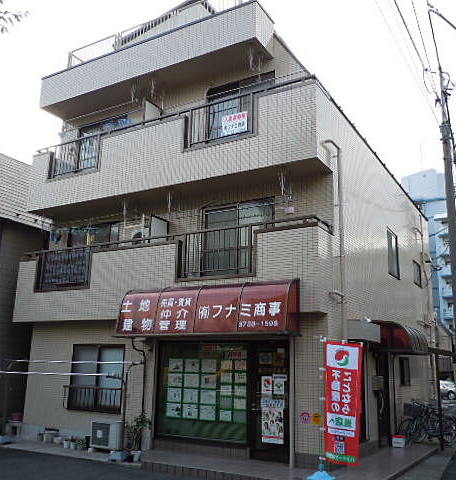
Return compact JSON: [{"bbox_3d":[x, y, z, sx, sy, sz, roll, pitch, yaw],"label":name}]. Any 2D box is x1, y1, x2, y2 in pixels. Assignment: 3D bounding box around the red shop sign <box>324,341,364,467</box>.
[{"bbox_3d":[1.788,2.493,8.017,0.570,1.800,0.040,-3,-14,16],"label":"red shop sign"}]

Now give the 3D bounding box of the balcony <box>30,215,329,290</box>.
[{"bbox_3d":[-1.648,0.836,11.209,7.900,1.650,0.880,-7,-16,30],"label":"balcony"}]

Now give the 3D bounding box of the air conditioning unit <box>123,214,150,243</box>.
[{"bbox_3d":[-1.970,-0.013,11.880,0.720,0.580,0.300,-7,-16,30],"label":"air conditioning unit"}]

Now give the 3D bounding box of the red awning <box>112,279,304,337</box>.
[{"bbox_3d":[-0.466,1.289,9.577,3.660,0.960,0.530,-7,-16,30],"label":"red awning"}]

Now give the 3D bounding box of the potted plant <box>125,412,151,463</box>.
[{"bbox_3d":[-1.742,3.808,10.062,0.440,0.900,0.420,1,-14,0],"label":"potted plant"}]

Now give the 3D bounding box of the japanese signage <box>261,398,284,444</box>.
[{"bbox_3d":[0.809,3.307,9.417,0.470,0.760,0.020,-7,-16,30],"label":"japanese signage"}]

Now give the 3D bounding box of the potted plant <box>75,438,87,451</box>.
[{"bbox_3d":[-3.141,4.359,11.044,0.210,0.240,0.210,1,-14,0],"label":"potted plant"}]

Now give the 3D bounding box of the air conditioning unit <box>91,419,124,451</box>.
[{"bbox_3d":[-2.505,4.069,10.776,0.700,0.540,0.260,-7,-16,30],"label":"air conditioning unit"}]

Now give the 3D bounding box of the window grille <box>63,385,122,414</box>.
[{"bbox_3d":[-2.998,3.529,11.424,1.710,0.520,0.160,-7,-16,30],"label":"window grille"}]

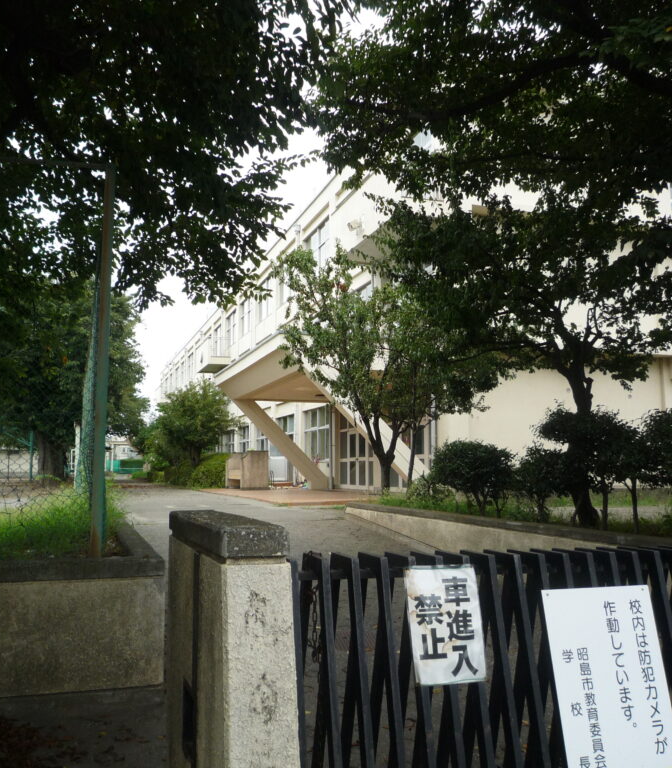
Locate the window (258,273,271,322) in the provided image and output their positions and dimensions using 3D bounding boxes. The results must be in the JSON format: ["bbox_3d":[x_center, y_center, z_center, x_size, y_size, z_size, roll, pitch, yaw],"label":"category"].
[{"bbox_3d":[-3.753,-4.319,38.775,0.150,1.970,2.750,2,-7,-19],"label":"window"}]

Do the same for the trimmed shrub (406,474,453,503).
[{"bbox_3d":[1.896,2.129,15.038,1.000,0.620,0.950,-1,-7,7],"label":"trimmed shrub"}]

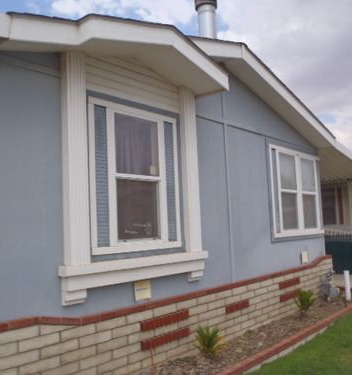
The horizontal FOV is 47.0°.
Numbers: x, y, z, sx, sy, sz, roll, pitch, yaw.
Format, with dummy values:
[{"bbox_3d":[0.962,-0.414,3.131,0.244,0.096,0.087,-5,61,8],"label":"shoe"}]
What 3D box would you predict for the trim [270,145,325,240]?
[{"bbox_3d":[2.396,0.115,7.860,0.090,1.630,2.170,-7,-8,41],"label":"trim"}]

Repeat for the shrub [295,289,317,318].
[{"bbox_3d":[2.109,1.901,6.570,0.380,0.450,0.380,-7,-8,41],"label":"shrub"}]

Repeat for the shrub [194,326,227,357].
[{"bbox_3d":[0.424,1.893,4.970,0.400,0.370,0.400,-2,-6,0],"label":"shrub"}]

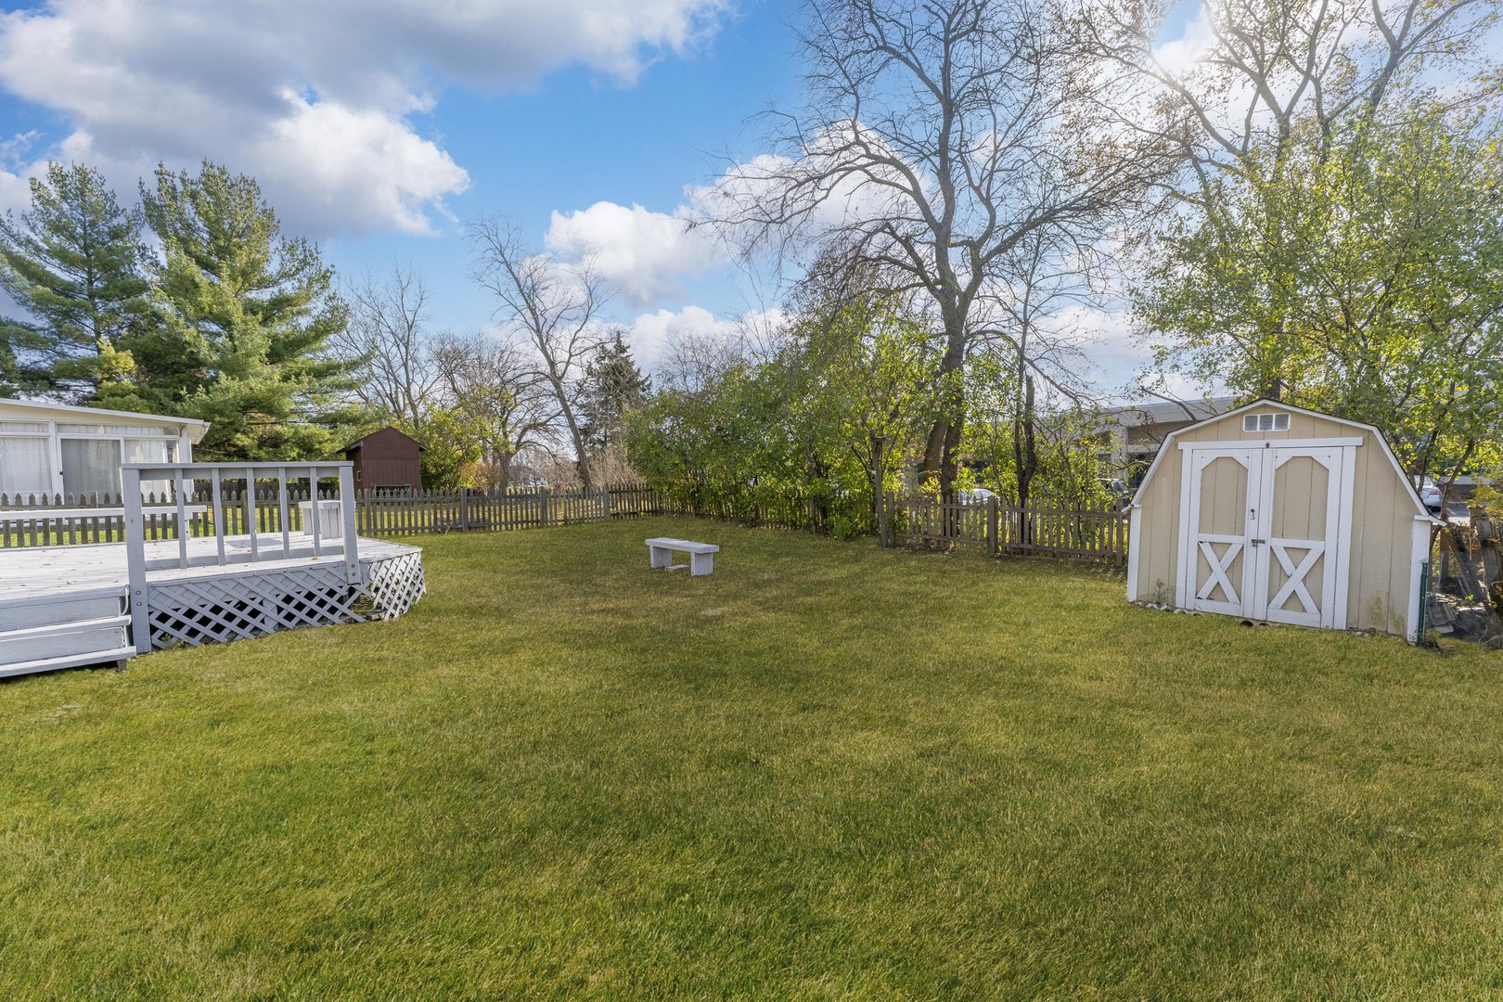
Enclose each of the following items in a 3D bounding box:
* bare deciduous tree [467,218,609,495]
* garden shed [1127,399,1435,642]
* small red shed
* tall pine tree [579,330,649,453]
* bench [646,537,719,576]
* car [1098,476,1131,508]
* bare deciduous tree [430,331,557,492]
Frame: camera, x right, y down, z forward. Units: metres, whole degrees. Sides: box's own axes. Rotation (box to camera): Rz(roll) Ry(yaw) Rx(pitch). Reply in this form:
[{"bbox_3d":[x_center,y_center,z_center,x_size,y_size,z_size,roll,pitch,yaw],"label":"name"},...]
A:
[{"bbox_3d":[-12.792,-8.547,34.610,8.000,16.930,7.500,-2,4,-20],"label":"bare deciduous tree"},{"bbox_3d":[6.510,0.051,7.350,2.300,2.500,2.700,-4,5,-45],"label":"garden shed"},{"bbox_3d":[-17.763,-1.682,28.206,2.850,3.635,3.097,3,5,43],"label":"small red shed"},{"bbox_3d":[-9.824,-6.527,42.761,5.700,12.000,5.700,-1,4,-13],"label":"tall pine tree"},{"bbox_3d":[-1.123,0.896,9.382,0.385,0.460,1.430,-4,5,-44],"label":"bench"},{"bbox_3d":[16.219,-0.223,26.586,1.850,1.640,4.600,3,5,42],"label":"car"},{"bbox_3d":[-13.684,-4.462,30.840,6.200,9.140,6.000,-2,4,-24],"label":"bare deciduous tree"}]

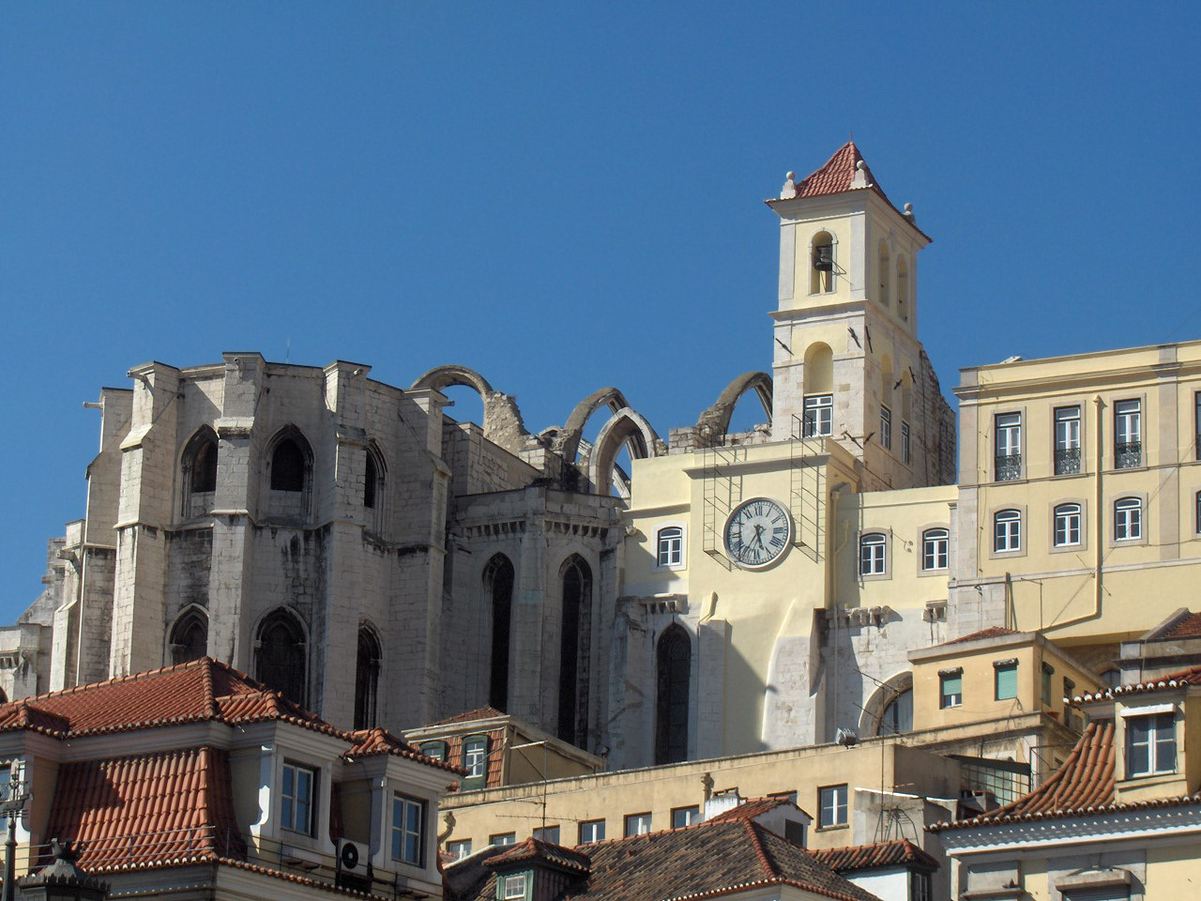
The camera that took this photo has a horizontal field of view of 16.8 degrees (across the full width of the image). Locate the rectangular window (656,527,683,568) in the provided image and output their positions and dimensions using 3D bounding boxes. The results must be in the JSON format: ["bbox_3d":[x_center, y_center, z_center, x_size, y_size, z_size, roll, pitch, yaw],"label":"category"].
[{"bbox_3d":[2.803,3.947,164.982,1.200,1.680,0.300,-6,-17,26],"label":"rectangular window"}]

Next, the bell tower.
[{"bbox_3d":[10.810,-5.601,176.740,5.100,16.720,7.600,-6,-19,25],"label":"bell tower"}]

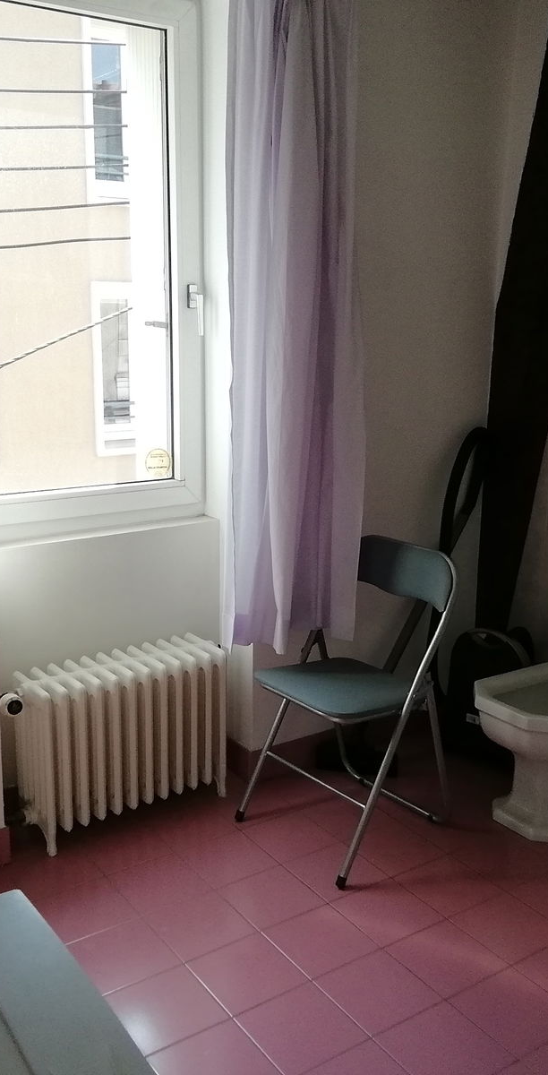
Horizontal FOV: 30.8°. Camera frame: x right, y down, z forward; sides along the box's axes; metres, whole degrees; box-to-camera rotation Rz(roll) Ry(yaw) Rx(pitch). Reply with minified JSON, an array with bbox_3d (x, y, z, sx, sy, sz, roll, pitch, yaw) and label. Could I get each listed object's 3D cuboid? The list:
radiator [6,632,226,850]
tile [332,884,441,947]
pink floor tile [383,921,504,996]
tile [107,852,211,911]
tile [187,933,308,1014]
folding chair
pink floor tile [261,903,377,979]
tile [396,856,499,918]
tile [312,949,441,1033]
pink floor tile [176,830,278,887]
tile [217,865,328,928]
[{"bbox_3d":[-0.414,0.555,2.772,0.570,0.455,0.205,-10,17,-37],"label":"radiator"},{"bbox_3d":[0.270,0.897,2.375,0.198,0.010,0.198,-8,17,-34],"label":"tile"},{"bbox_3d":[0.384,0.939,2.216,0.198,0.010,0.198,-8,17,-34],"label":"pink floor tile"},{"bbox_3d":[-0.286,0.862,2.472,0.198,0.010,0.198,-8,17,-34],"label":"tile"},{"bbox_3d":[-0.059,0.946,2.153,0.198,0.010,0.198,-8,17,-34],"label":"tile"},{"bbox_3d":[0.206,0.418,2.656,0.460,0.790,0.440,-10,18,-38],"label":"folding chair"},{"bbox_3d":[0.106,0.921,2.264,0.198,0.010,0.198,-8,17,-34],"label":"pink floor tile"},{"bbox_3d":[0.439,0.875,2.488,0.198,0.010,0.198,-9,17,-33],"label":"tile"},{"bbox_3d":[0.221,0.965,2.109,0.198,0.010,0.198,-9,17,-33],"label":"tile"},{"bbox_3d":[-0.121,0.838,2.583,0.198,0.010,0.198,-8,17,-34],"label":"pink floor tile"},{"bbox_3d":[-0.008,0.880,2.424,0.198,0.010,0.198,-8,17,-34],"label":"tile"}]

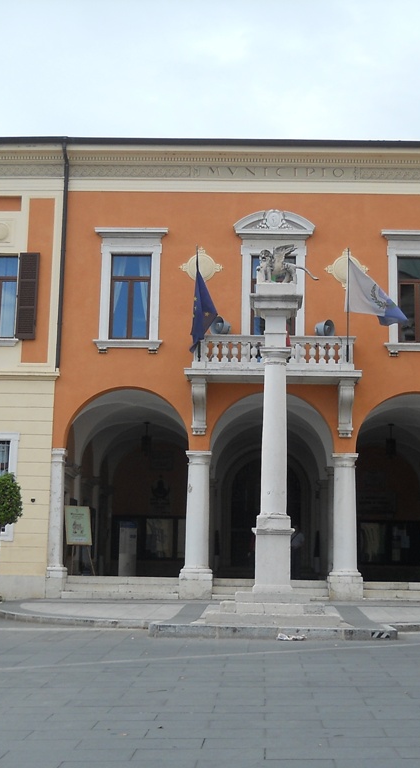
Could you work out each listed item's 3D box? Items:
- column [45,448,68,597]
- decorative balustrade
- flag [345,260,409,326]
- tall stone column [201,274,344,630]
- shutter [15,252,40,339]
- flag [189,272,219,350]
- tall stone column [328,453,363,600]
[{"bbox_3d":[-3.833,3.580,31.186,0.573,3.817,0.550,1,-11,2],"label":"column"},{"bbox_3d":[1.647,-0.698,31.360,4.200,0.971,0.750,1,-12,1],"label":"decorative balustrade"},{"bbox_3d":[3.945,-2.182,28.699,1.495,1.694,0.350,1,-12,3],"label":"flag"},{"bbox_3d":[1.143,1.217,21.486,2.206,6.016,2.206,1,-12,3],"label":"tall stone column"},{"bbox_3d":[-4.458,-2.145,29.695,0.479,2.203,0.060,1,-12,3],"label":"shutter"},{"bbox_3d":[-0.142,-1.740,28.782,0.665,2.086,0.350,1,-12,3],"label":"flag"},{"bbox_3d":[3.194,3.395,28.693,0.788,3.417,0.788,1,-12,3],"label":"tall stone column"}]

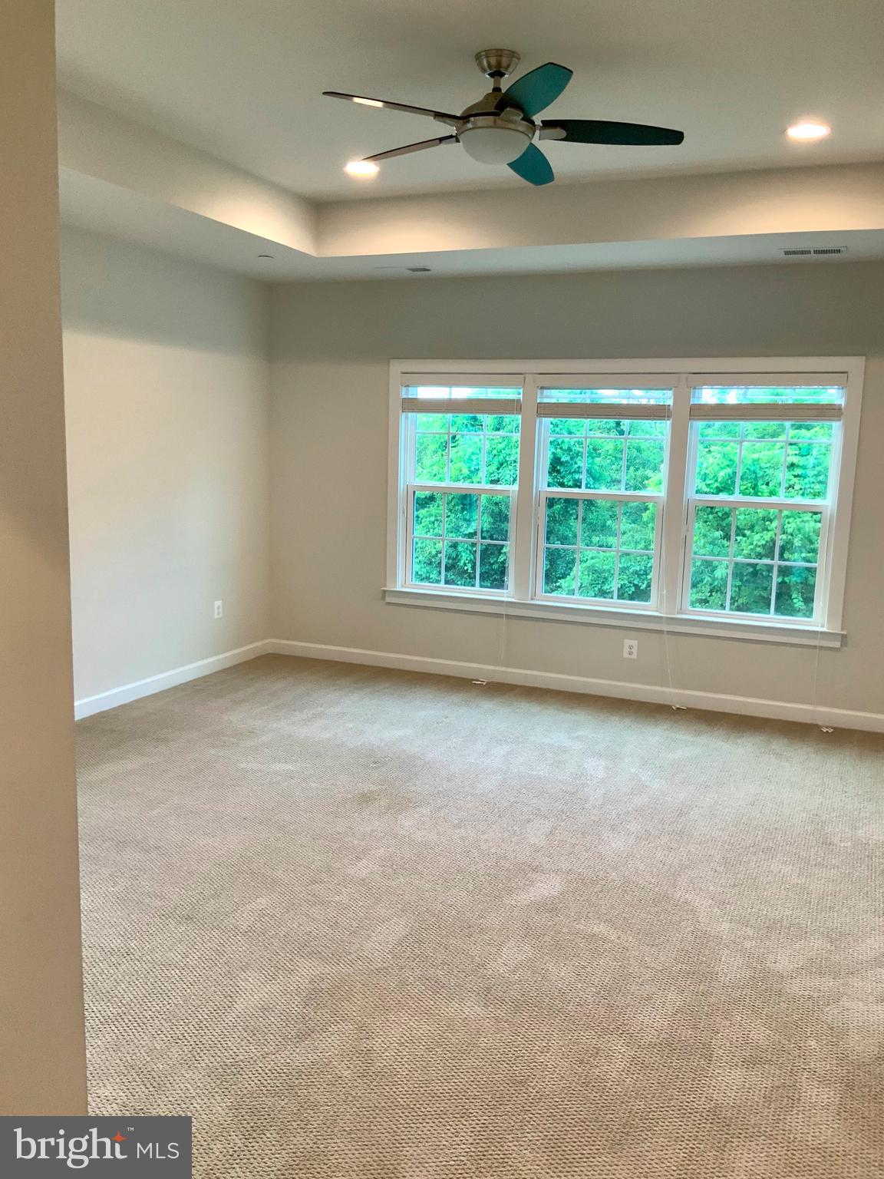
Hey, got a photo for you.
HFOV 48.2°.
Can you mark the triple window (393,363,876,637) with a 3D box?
[{"bbox_3d":[1.015,-0.614,6.307,2.990,1.670,0.130,5,10,23],"label":"triple window"}]

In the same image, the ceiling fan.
[{"bbox_3d":[0.194,-1.729,3.573,1.340,0.355,1.340,5,10,23],"label":"ceiling fan"}]

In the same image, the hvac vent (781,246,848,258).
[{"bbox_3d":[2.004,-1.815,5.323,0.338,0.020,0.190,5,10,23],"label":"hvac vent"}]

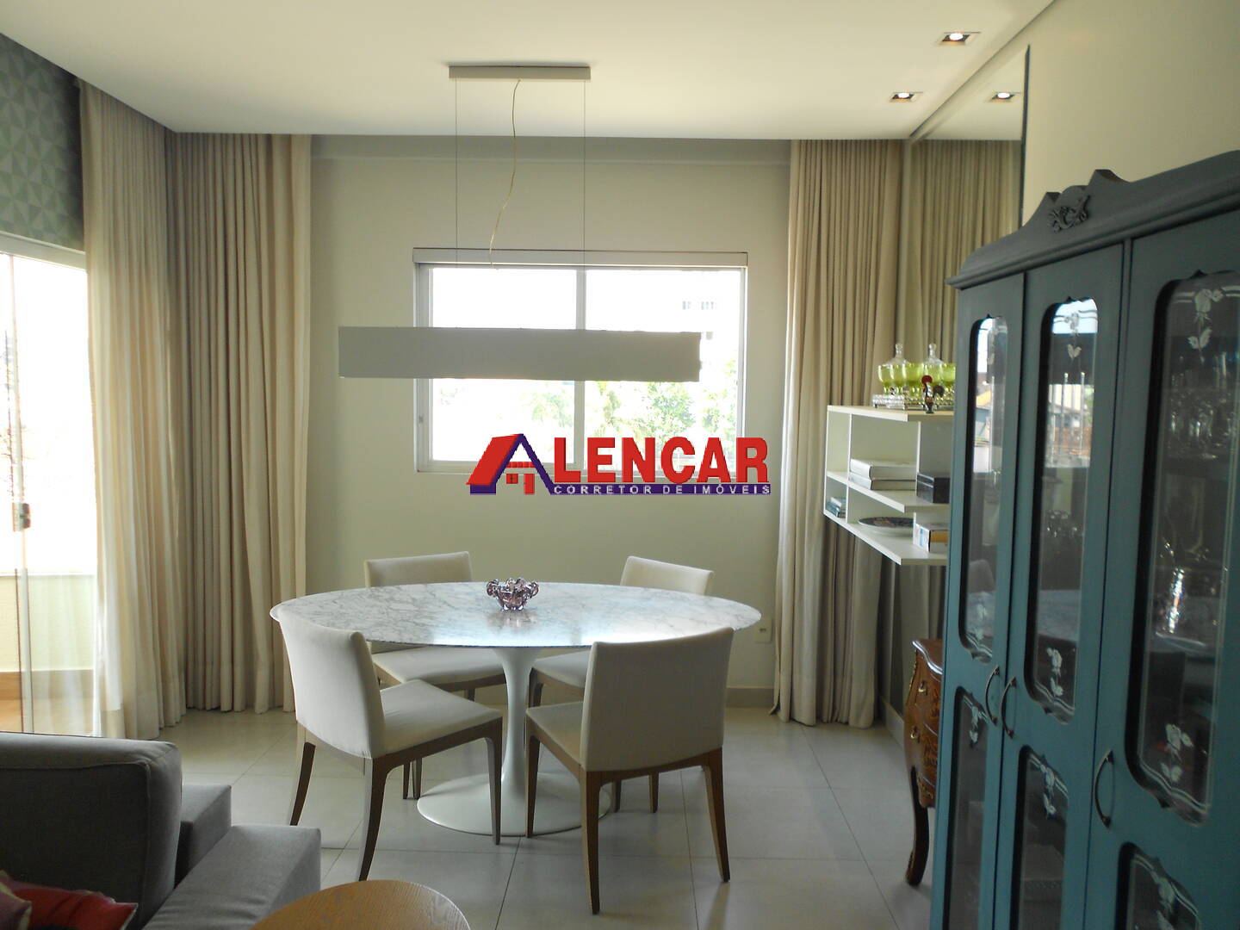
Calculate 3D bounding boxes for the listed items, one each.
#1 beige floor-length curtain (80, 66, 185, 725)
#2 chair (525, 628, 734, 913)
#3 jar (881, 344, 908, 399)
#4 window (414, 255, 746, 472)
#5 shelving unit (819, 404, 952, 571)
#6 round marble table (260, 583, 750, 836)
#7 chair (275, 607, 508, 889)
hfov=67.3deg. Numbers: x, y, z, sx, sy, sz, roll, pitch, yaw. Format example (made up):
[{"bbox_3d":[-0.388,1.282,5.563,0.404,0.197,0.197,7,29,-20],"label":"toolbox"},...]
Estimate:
[{"bbox_3d":[-2.140,-0.171,4.138,0.189,2.778,0.675,1,4,1],"label":"beige floor-length curtain"},{"bbox_3d":[0.029,0.914,3.119,0.506,0.829,0.575,-1,5,-25],"label":"chair"},{"bbox_3d":[1.239,-0.416,4.173,0.119,0.246,0.119,1,4,1],"label":"jar"},{"bbox_3d":[-0.202,-0.500,4.665,1.653,1.103,0.100,1,4,1],"label":"window"},{"bbox_3d":[1.129,0.035,3.685,0.364,0.506,1.265,1,4,1],"label":"shelving unit"},{"bbox_3d":[-0.390,0.917,3.517,1.820,0.752,1.027,1,4,1],"label":"round marble table"},{"bbox_3d":[-0.784,0.898,3.180,0.506,0.829,0.575,5,6,43],"label":"chair"}]

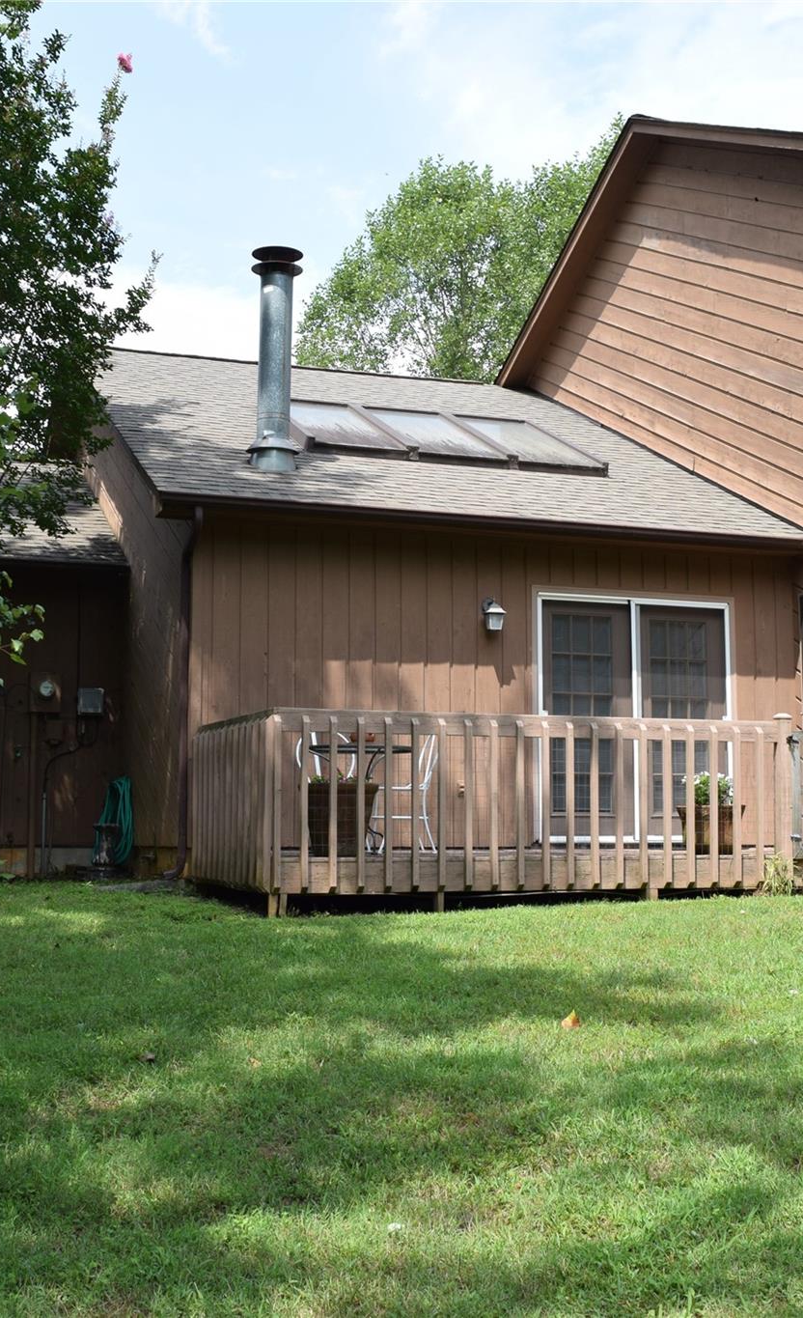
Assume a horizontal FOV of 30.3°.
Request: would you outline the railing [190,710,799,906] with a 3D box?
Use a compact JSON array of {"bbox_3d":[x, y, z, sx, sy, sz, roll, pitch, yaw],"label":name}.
[{"bbox_3d":[0.593,1.051,10.544,3.789,1.166,2.080,2,-7,-21],"label":"railing"}]

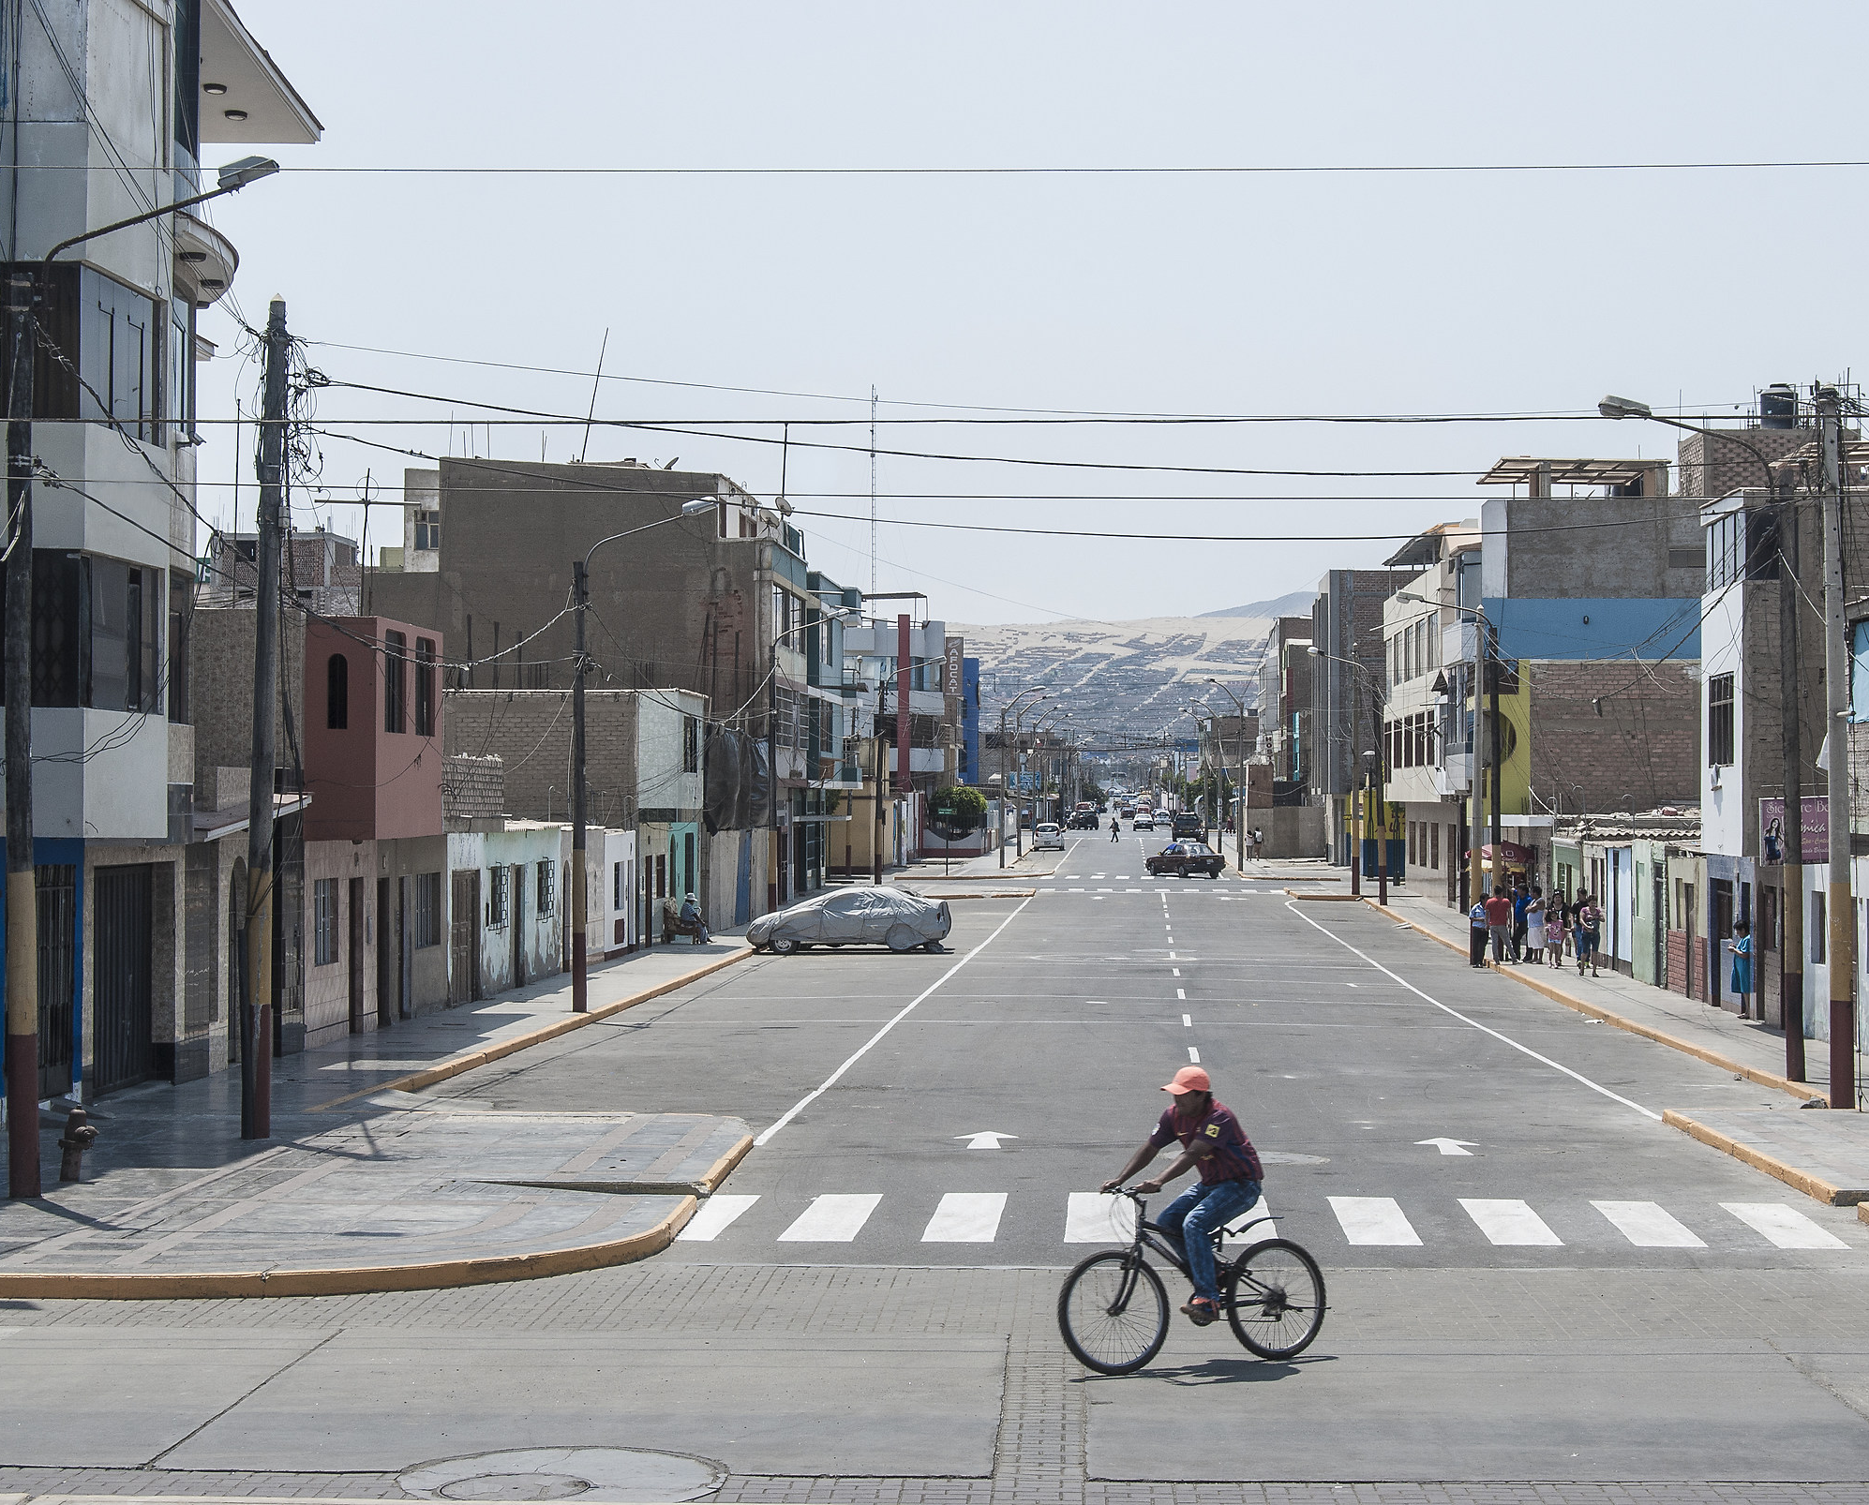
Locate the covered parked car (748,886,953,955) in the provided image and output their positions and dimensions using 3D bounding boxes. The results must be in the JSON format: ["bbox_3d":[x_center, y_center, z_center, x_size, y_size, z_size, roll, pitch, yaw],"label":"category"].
[{"bbox_3d":[-1.765,3.536,76.045,4.300,1.410,1.700,0,-1,6],"label":"covered parked car"}]

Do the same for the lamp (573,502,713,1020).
[{"bbox_3d":[-4.017,0.042,49.199,2.023,7.092,0.320,0,-1,3],"label":"lamp"}]

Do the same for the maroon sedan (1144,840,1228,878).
[{"bbox_3d":[9.987,4.278,141.855,1.670,1.440,4.250,0,-1,-22],"label":"maroon sedan"}]

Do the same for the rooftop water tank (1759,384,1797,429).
[{"bbox_3d":[20.355,-8.328,86.000,0.900,1.140,0.900,0,-1,3],"label":"rooftop water tank"}]

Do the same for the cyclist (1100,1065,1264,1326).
[{"bbox_3d":[1.351,2.397,19.300,0.820,1.400,0.530,0,-1,-26],"label":"cyclist"}]

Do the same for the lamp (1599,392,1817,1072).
[{"bbox_3d":[8.040,-0.155,37.300,2.165,7.204,0.320,0,-1,3],"label":"lamp"}]

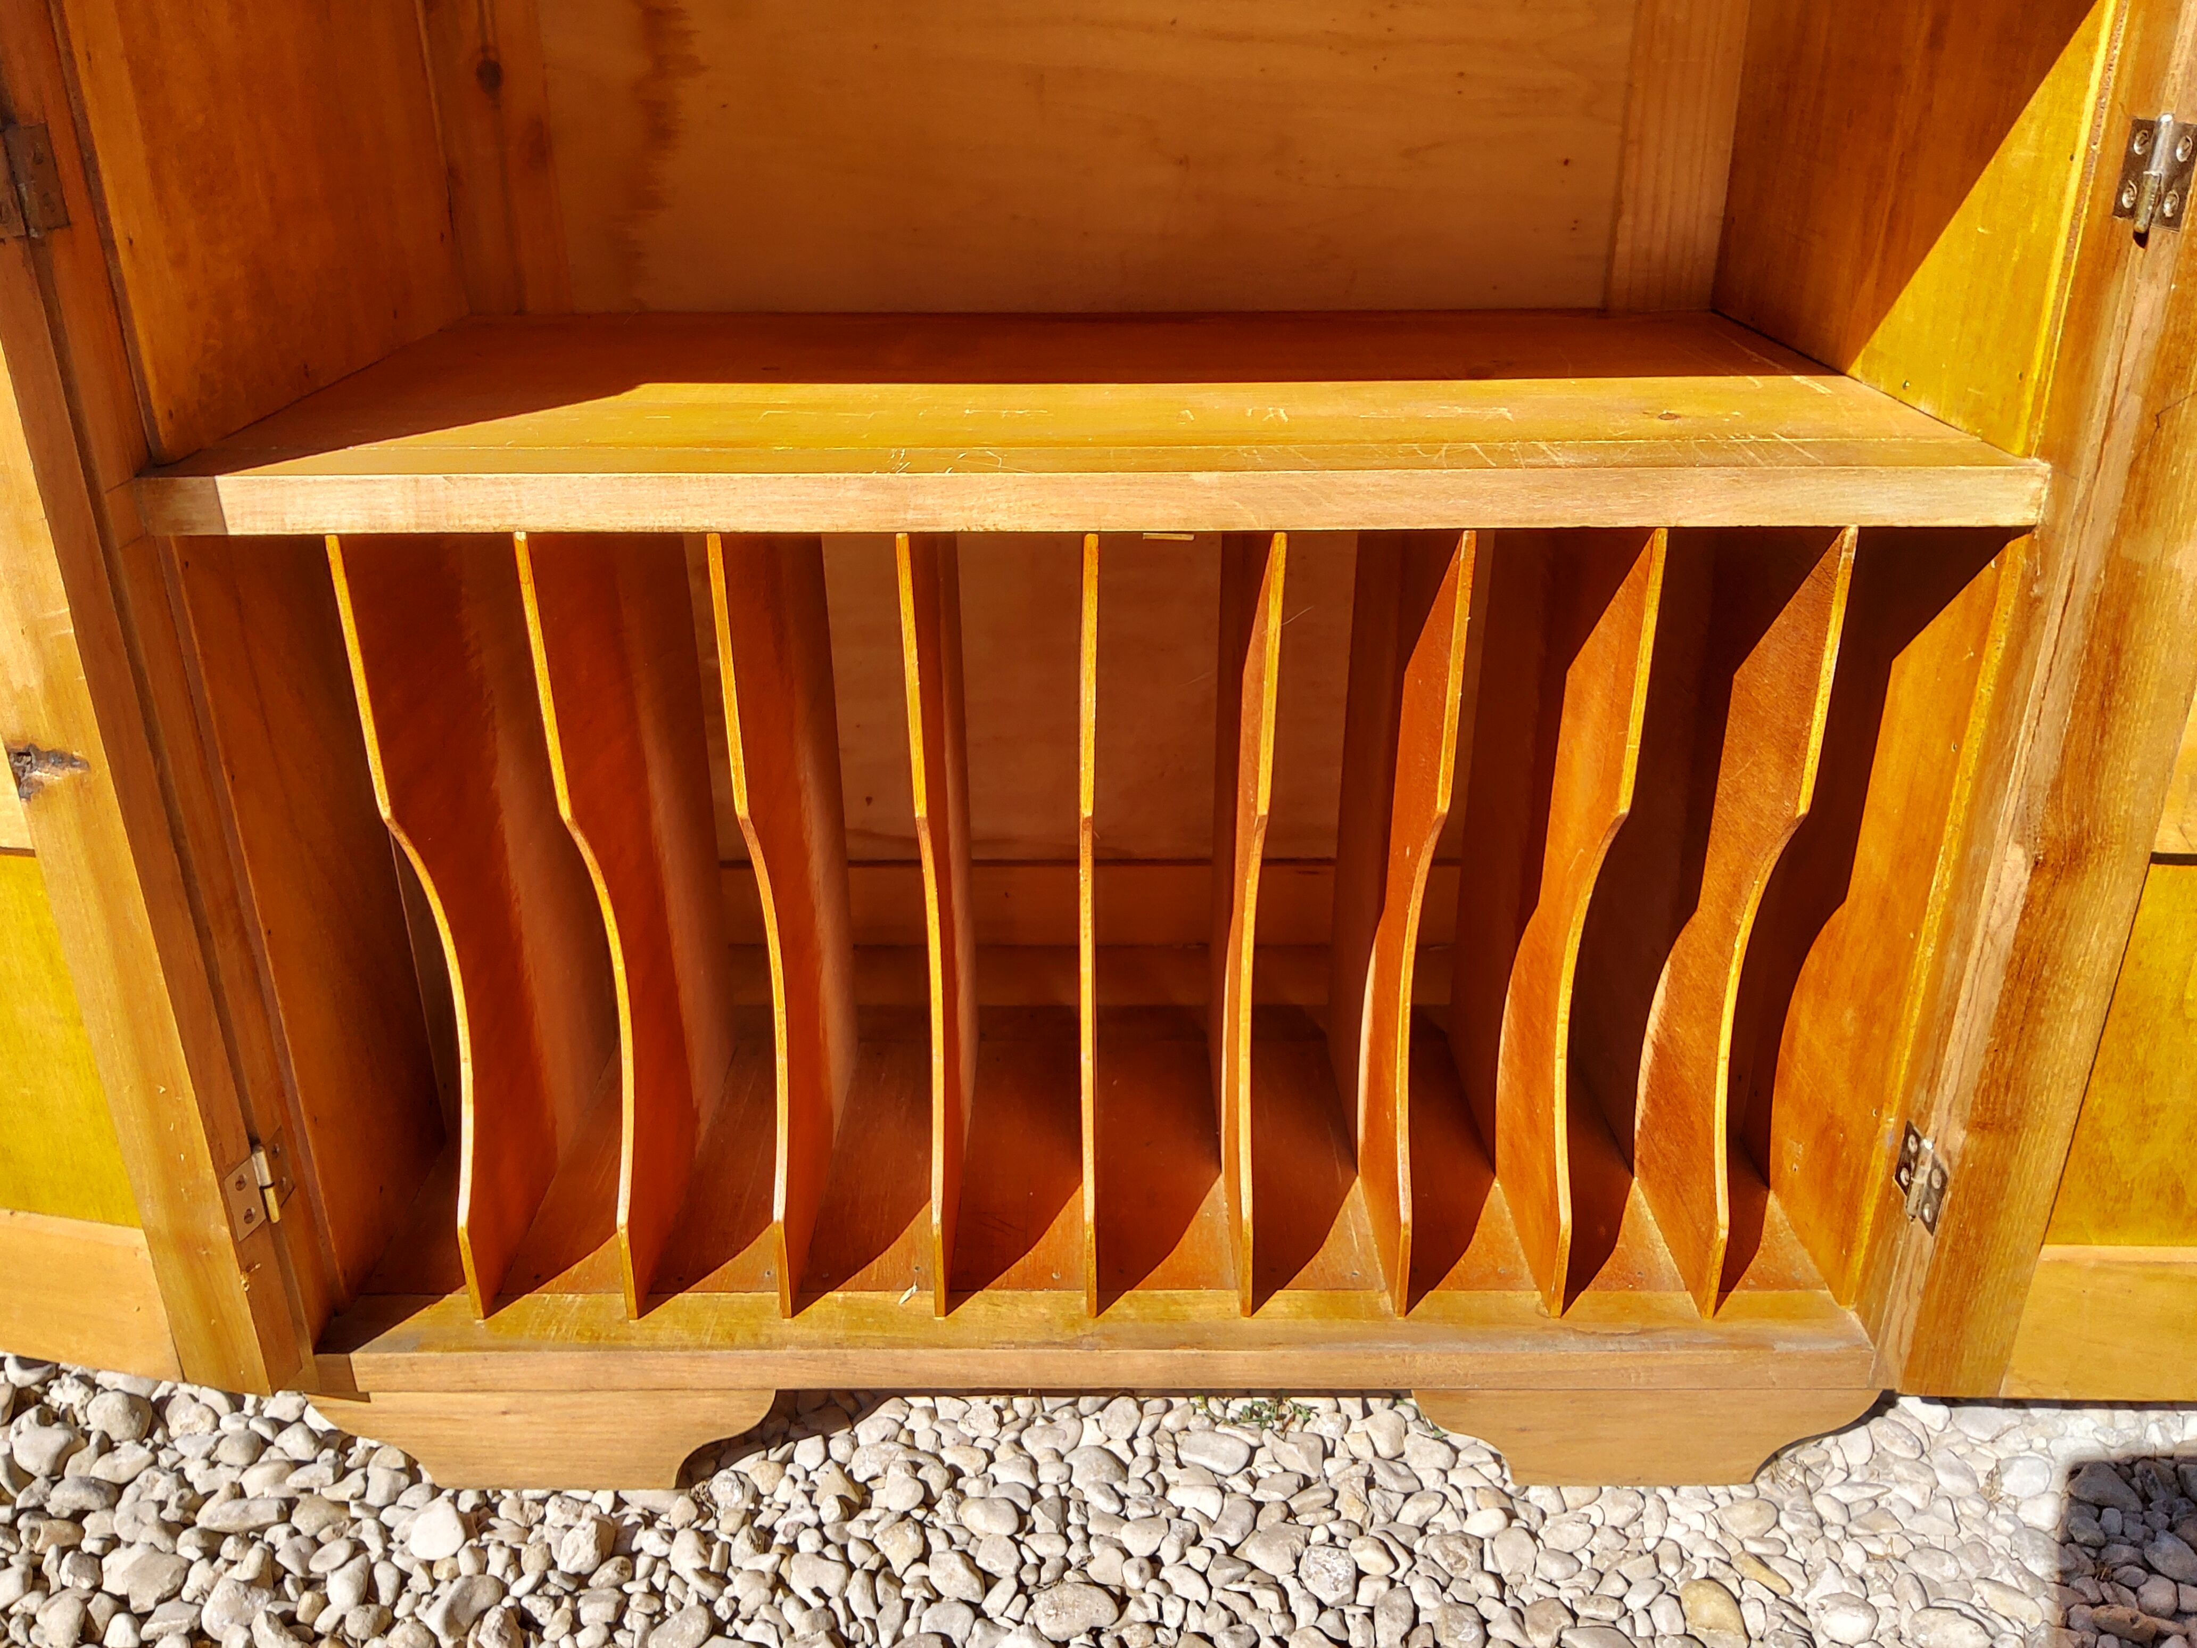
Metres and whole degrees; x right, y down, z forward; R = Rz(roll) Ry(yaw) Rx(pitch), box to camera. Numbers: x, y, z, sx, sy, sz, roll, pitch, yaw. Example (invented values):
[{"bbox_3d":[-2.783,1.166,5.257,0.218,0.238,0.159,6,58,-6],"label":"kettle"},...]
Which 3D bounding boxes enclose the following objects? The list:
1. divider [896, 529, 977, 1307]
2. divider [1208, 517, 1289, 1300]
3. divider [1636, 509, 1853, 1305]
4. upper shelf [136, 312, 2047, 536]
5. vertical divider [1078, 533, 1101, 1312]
[{"bbox_3d":[-0.079,0.012,0.854,0.007,0.398,0.254,0,24,0],"label":"divider"},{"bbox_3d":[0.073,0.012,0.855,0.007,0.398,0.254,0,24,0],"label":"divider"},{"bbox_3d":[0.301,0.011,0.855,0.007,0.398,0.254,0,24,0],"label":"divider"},{"bbox_3d":[-0.003,-0.213,0.828,0.755,0.023,0.388,0,26,0],"label":"upper shelf"},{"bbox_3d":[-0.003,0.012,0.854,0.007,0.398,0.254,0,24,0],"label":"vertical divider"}]

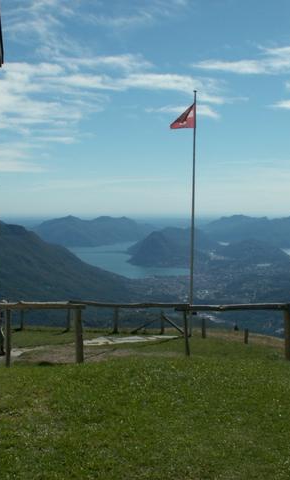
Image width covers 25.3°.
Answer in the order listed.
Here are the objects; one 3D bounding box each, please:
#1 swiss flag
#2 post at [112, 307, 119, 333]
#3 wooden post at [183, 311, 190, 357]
[{"bbox_3d":[1.396,-4.587,23.900,0.940,0.940,0.200,0,3,0],"label":"swiss flag"},{"bbox_3d":[-1.069,2.918,23.600,0.150,1.060,0.150,0,3,0],"label":"post"},{"bbox_3d":[0.750,1.663,11.700,0.080,0.890,0.080,-3,3,0],"label":"wooden post"}]

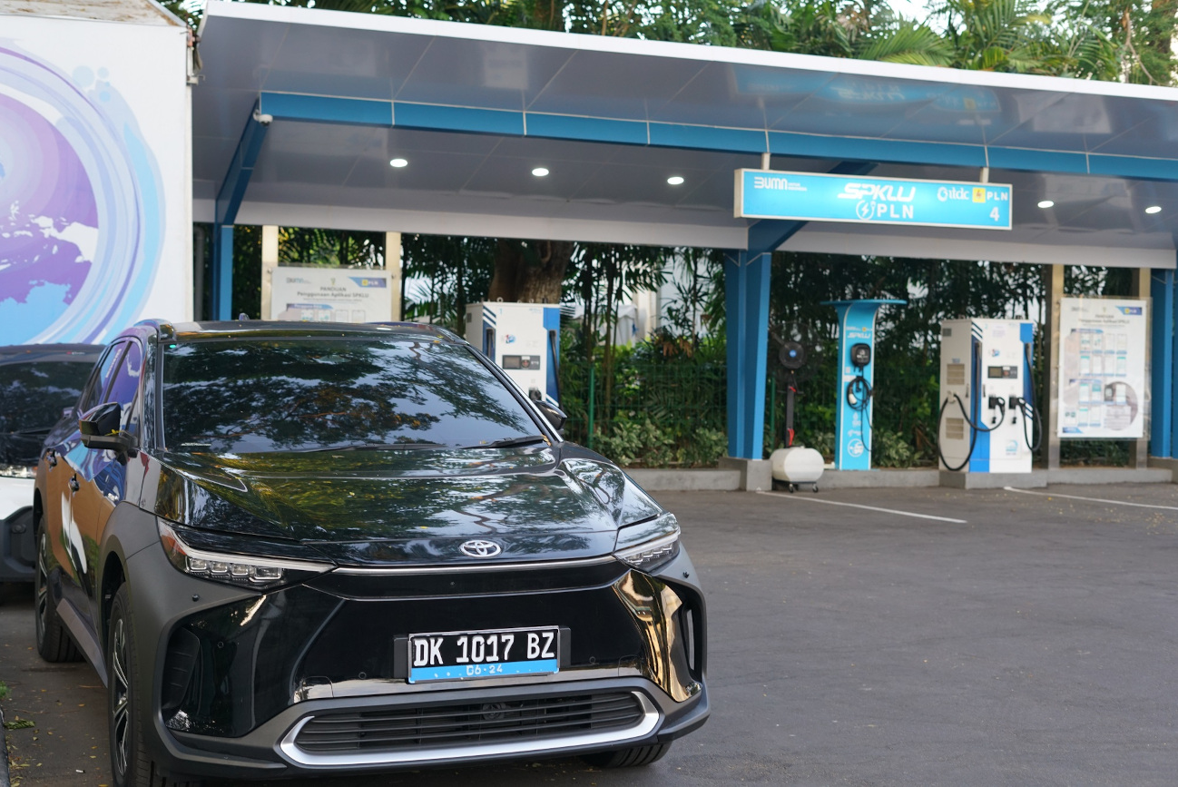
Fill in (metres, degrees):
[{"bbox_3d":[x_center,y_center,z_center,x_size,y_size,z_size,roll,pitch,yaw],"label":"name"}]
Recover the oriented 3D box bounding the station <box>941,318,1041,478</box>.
[{"bbox_3d":[5.134,0.035,21.047,0.950,1.923,0.658,1,1,-21],"label":"station"}]

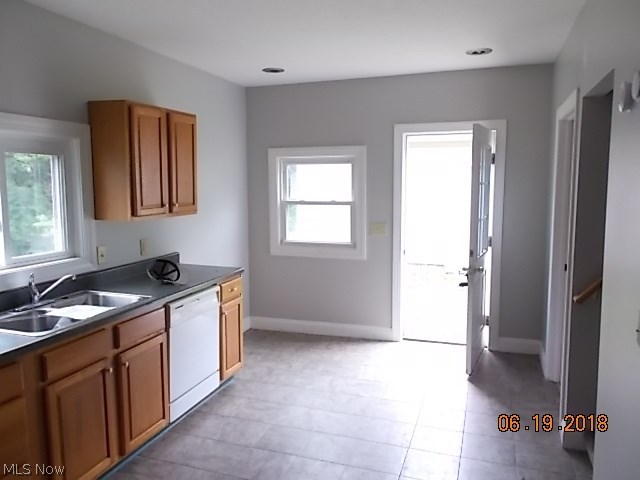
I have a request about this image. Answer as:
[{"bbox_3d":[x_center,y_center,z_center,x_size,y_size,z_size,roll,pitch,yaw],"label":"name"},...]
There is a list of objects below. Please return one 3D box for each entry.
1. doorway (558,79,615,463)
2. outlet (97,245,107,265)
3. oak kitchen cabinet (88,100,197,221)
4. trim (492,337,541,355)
[{"bbox_3d":[1.415,0.269,2.426,0.130,2.049,0.720,2,7,19],"label":"doorway"},{"bbox_3d":[-1.475,0.103,3.258,0.010,0.120,0.075,2,7,19],"label":"outlet"},{"bbox_3d":[-1.222,-0.547,3.457,0.315,0.757,0.760,2,7,19],"label":"oak kitchen cabinet"},{"bbox_3d":[1.876,0.998,4.497,0.361,0.133,0.020,2,7,19],"label":"trim"}]

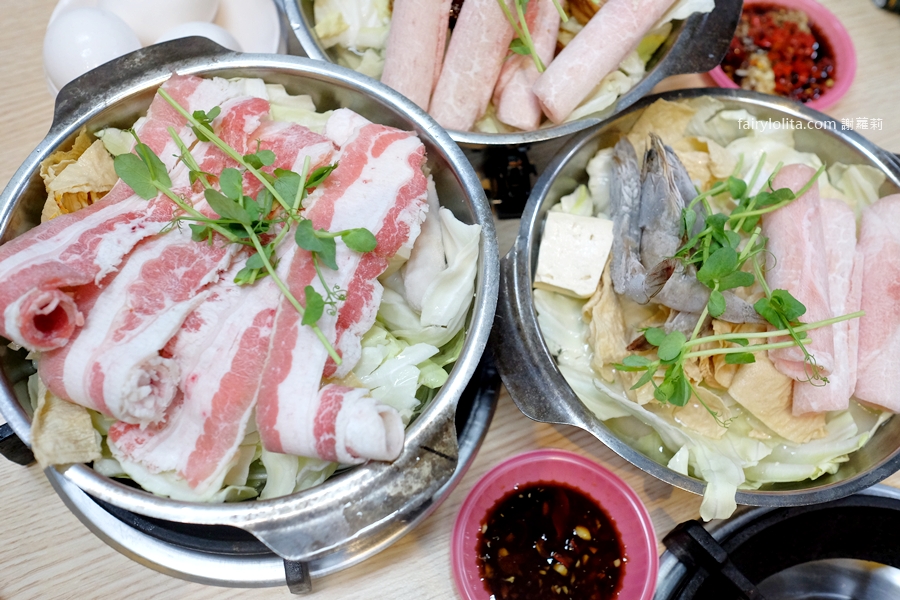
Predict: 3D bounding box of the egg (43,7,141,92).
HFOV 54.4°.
[{"bbox_3d":[-0.173,-0.117,0.426,0.047,0.052,0.049,-29,73,-14],"label":"egg"}]

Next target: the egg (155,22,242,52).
[{"bbox_3d":[-0.122,-0.112,0.426,0.052,0.049,0.047,9,69,0],"label":"egg"}]

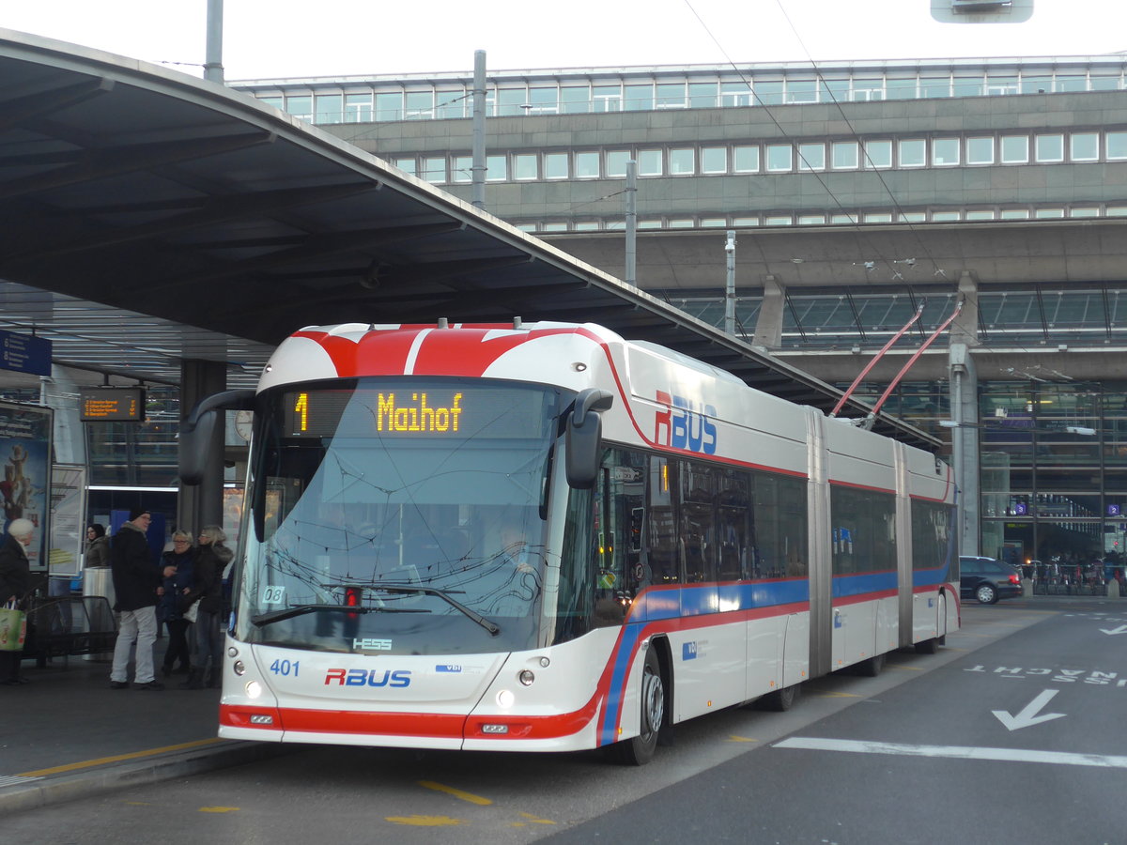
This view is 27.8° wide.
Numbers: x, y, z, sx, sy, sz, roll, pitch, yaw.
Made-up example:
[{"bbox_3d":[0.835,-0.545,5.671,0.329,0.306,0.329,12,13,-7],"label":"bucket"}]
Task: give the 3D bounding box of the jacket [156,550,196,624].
[{"bbox_3d":[-4.301,1.809,25.300,0.500,0.800,0.350,1,-3,3],"label":"jacket"}]

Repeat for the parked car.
[{"bbox_3d":[12.038,4.898,71.427,4.800,1.510,1.820,0,-3,14],"label":"parked car"}]

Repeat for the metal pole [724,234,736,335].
[{"bbox_3d":[4.406,-0.095,60.739,0.230,10.050,0.230,0,-3,16],"label":"metal pole"}]

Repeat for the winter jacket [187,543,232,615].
[{"bbox_3d":[-3.666,1.612,23.500,0.400,0.750,0.500,0,-3,9],"label":"winter jacket"}]

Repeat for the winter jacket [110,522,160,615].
[{"bbox_3d":[-4.383,1.483,23.300,0.440,0.930,0.560,2,-3,-15],"label":"winter jacket"}]

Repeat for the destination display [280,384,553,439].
[{"bbox_3d":[-1.047,-0.064,16.279,1.970,0.360,0.120,0,-3,16],"label":"destination display"}]

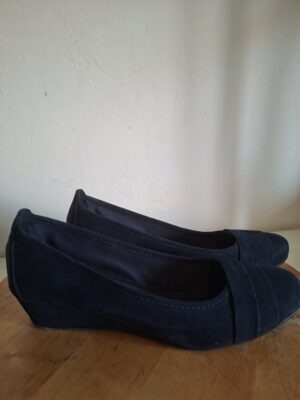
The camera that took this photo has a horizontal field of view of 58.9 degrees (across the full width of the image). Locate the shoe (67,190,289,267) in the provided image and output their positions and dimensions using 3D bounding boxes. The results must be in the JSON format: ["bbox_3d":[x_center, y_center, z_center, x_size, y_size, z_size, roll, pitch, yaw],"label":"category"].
[{"bbox_3d":[0.033,0.038,0.297,0.246,0.096,0.080,1,15,3],"label":"shoe"}]

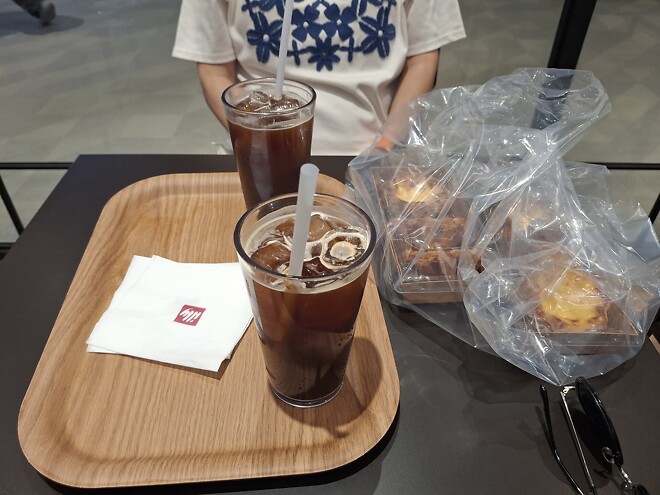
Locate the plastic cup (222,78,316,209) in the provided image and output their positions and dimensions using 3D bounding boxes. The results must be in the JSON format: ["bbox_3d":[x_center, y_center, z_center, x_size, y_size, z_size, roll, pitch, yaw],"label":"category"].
[{"bbox_3d":[-0.059,-0.085,0.505,0.088,0.159,0.088,1,41,-1],"label":"plastic cup"}]

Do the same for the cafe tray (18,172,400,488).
[{"bbox_3d":[-0.102,0.038,0.474,0.292,0.021,0.387,-2,42,-6],"label":"cafe tray"}]

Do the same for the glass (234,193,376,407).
[{"bbox_3d":[-0.018,0.049,0.356,0.088,0.159,0.088,1,41,-1],"label":"glass"}]

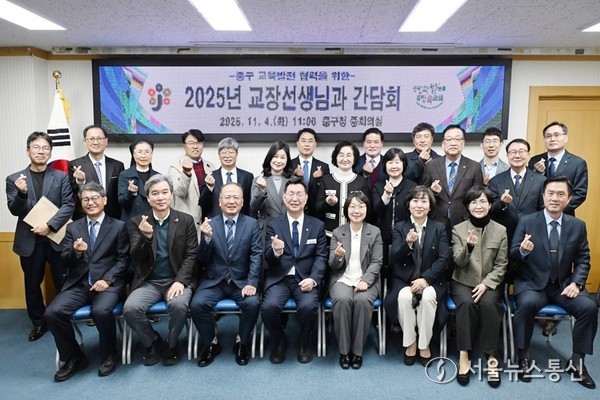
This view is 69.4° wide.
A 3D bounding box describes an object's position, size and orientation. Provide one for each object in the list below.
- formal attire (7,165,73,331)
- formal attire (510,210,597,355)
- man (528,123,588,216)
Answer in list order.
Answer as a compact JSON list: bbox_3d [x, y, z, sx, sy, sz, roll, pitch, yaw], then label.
[{"bbox_3d":[-2.187,0.415,3.652,0.532,1.369,0.335,-3,6,-27],"label":"formal attire"},{"bbox_3d":[1.799,0.567,3.113,0.580,0.960,0.630,2,7,14],"label":"formal attire"},{"bbox_3d":[2.219,0.227,3.719,0.550,1.775,0.400,2,6,24],"label":"man"}]

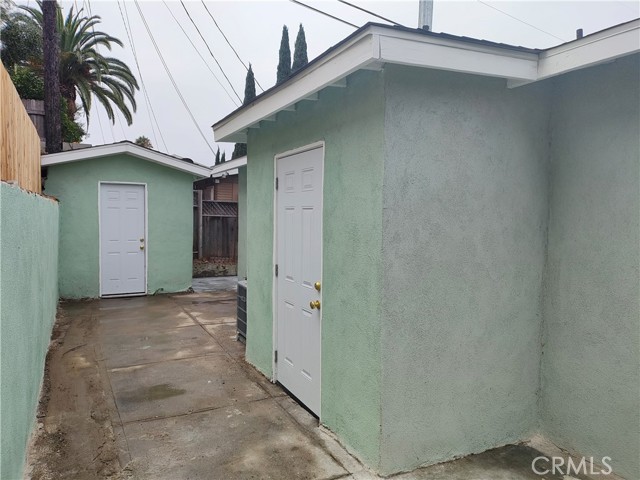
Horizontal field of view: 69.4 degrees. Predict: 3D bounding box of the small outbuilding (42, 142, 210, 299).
[{"bbox_3d":[-4.194,-0.443,9.839,2.970,2.850,3.200,-1,3,-27],"label":"small outbuilding"}]

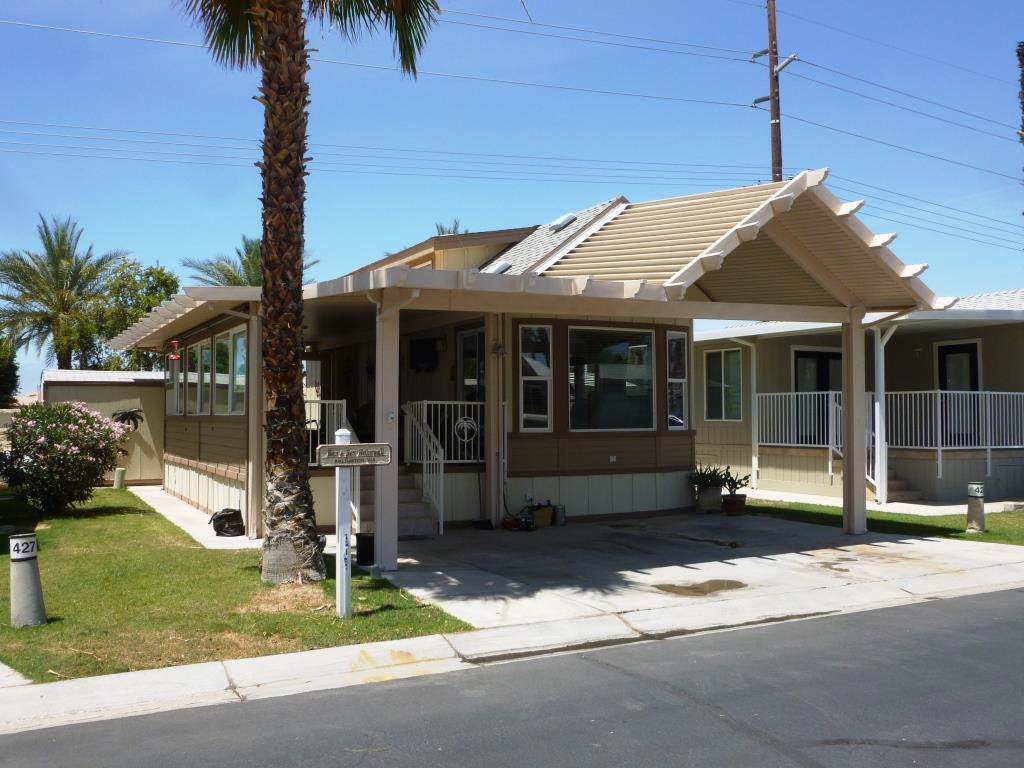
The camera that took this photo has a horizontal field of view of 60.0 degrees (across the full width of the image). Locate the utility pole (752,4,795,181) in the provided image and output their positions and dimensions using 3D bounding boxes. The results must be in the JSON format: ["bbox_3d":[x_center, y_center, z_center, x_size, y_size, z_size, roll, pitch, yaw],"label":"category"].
[{"bbox_3d":[9.609,-5.823,32.000,0.400,17.000,1.500,0,-2,-28],"label":"utility pole"}]

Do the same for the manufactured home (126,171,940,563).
[{"bbox_3d":[-1.298,-0.310,15.188,8.700,4.800,13.200,0,-2,-28],"label":"manufactured home"}]

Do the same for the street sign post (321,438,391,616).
[{"bbox_3d":[-1.254,1.099,7.028,0.620,1.470,0.120,0,-2,-28],"label":"street sign post"}]

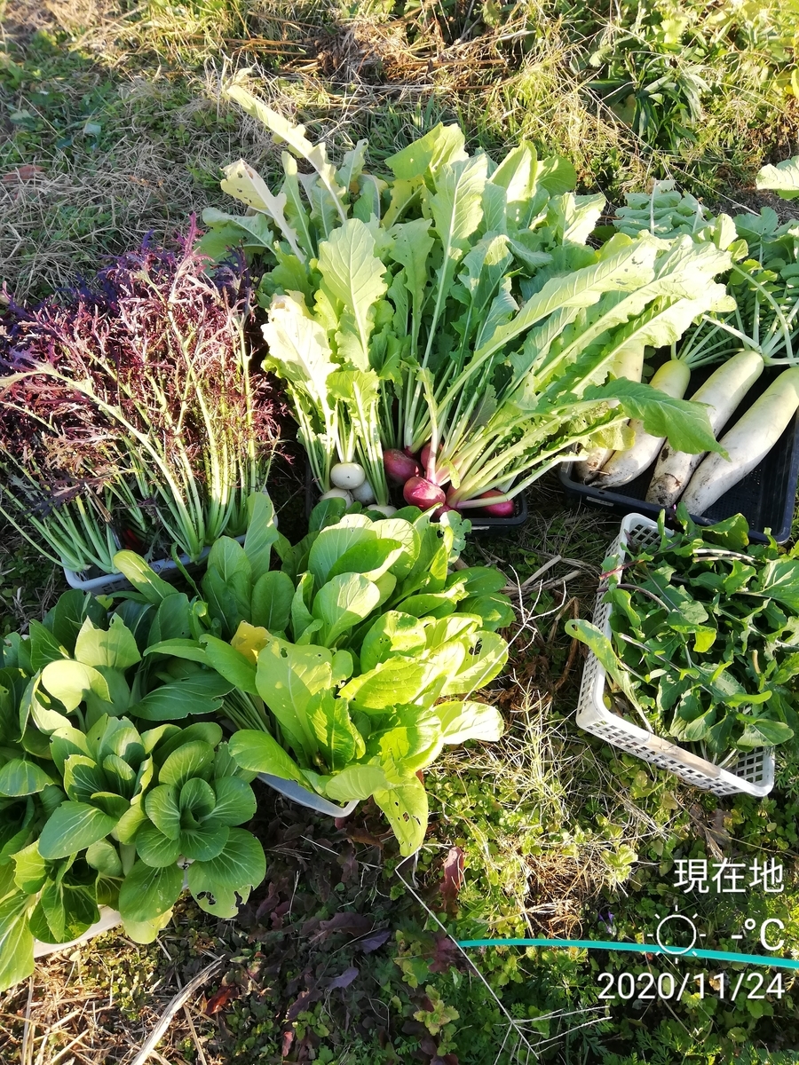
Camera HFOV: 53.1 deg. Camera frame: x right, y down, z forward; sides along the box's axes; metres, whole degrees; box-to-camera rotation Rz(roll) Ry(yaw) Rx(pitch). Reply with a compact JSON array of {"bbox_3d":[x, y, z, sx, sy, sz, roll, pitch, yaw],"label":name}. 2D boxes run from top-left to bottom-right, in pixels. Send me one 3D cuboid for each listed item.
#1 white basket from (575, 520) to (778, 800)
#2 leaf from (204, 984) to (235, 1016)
[{"bbox_3d":[0.355,0.141,0.996,0.232,0.052,0.325,26,52,-5],"label":"white basket"},{"bbox_3d":[-0.186,0.487,0.835,0.038,0.014,0.017,-37,67,-21],"label":"leaf"}]

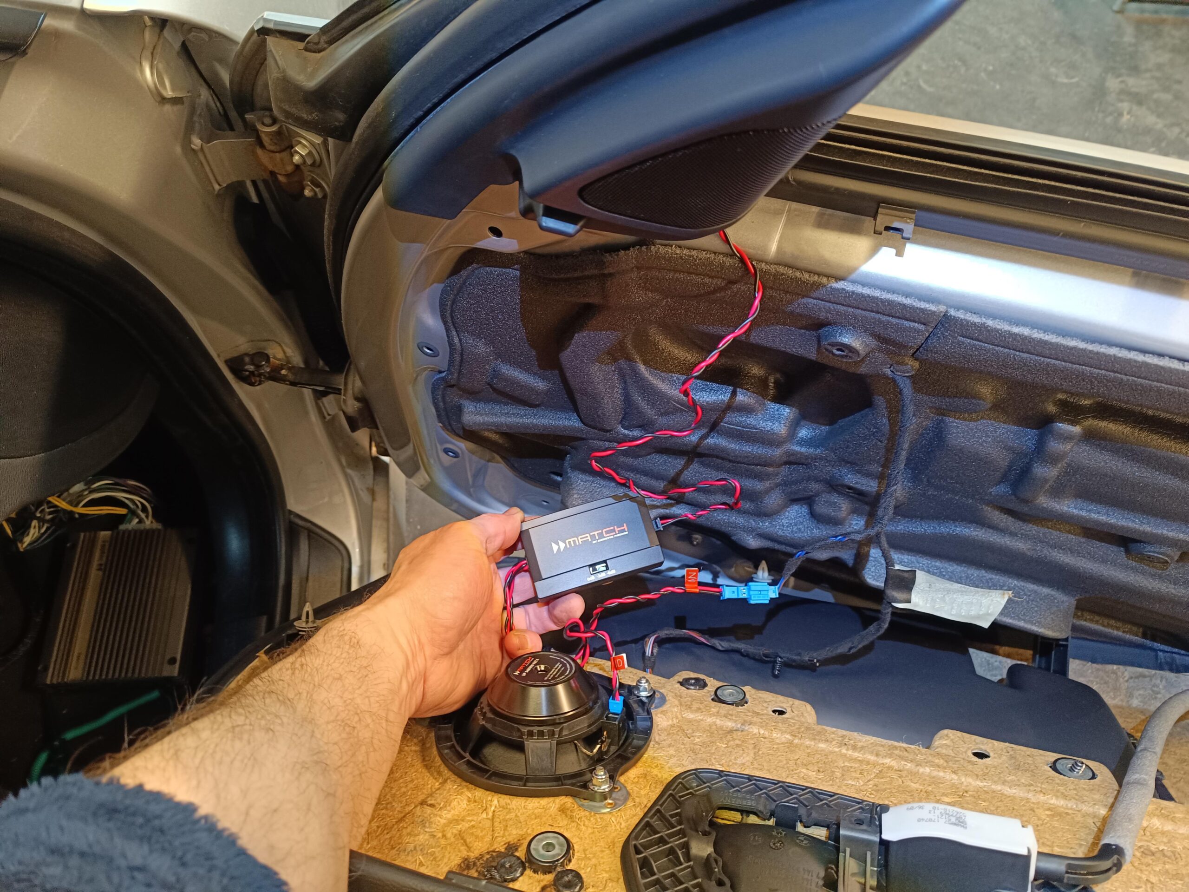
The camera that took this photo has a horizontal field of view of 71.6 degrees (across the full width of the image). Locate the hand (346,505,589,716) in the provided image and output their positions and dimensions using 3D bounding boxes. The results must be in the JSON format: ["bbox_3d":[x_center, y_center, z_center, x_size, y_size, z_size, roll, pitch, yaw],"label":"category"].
[{"bbox_3d":[-0.064,0.083,0.420,0.078,0.095,0.135,20,15,36],"label":"hand"}]

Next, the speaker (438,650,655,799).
[{"bbox_3d":[-0.027,0.143,0.455,0.124,0.044,0.128,0,13,0],"label":"speaker"}]

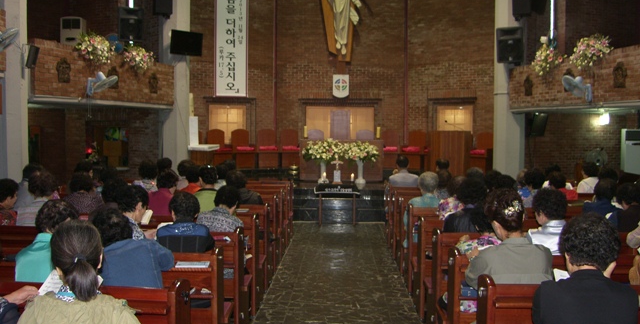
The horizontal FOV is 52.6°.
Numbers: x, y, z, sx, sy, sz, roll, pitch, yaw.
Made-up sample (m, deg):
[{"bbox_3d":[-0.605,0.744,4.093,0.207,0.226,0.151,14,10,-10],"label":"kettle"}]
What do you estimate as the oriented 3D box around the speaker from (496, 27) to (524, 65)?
[{"bbox_3d":[3.882,-2.376,13.200,0.500,0.690,0.420,1,8,18],"label":"speaker"}]

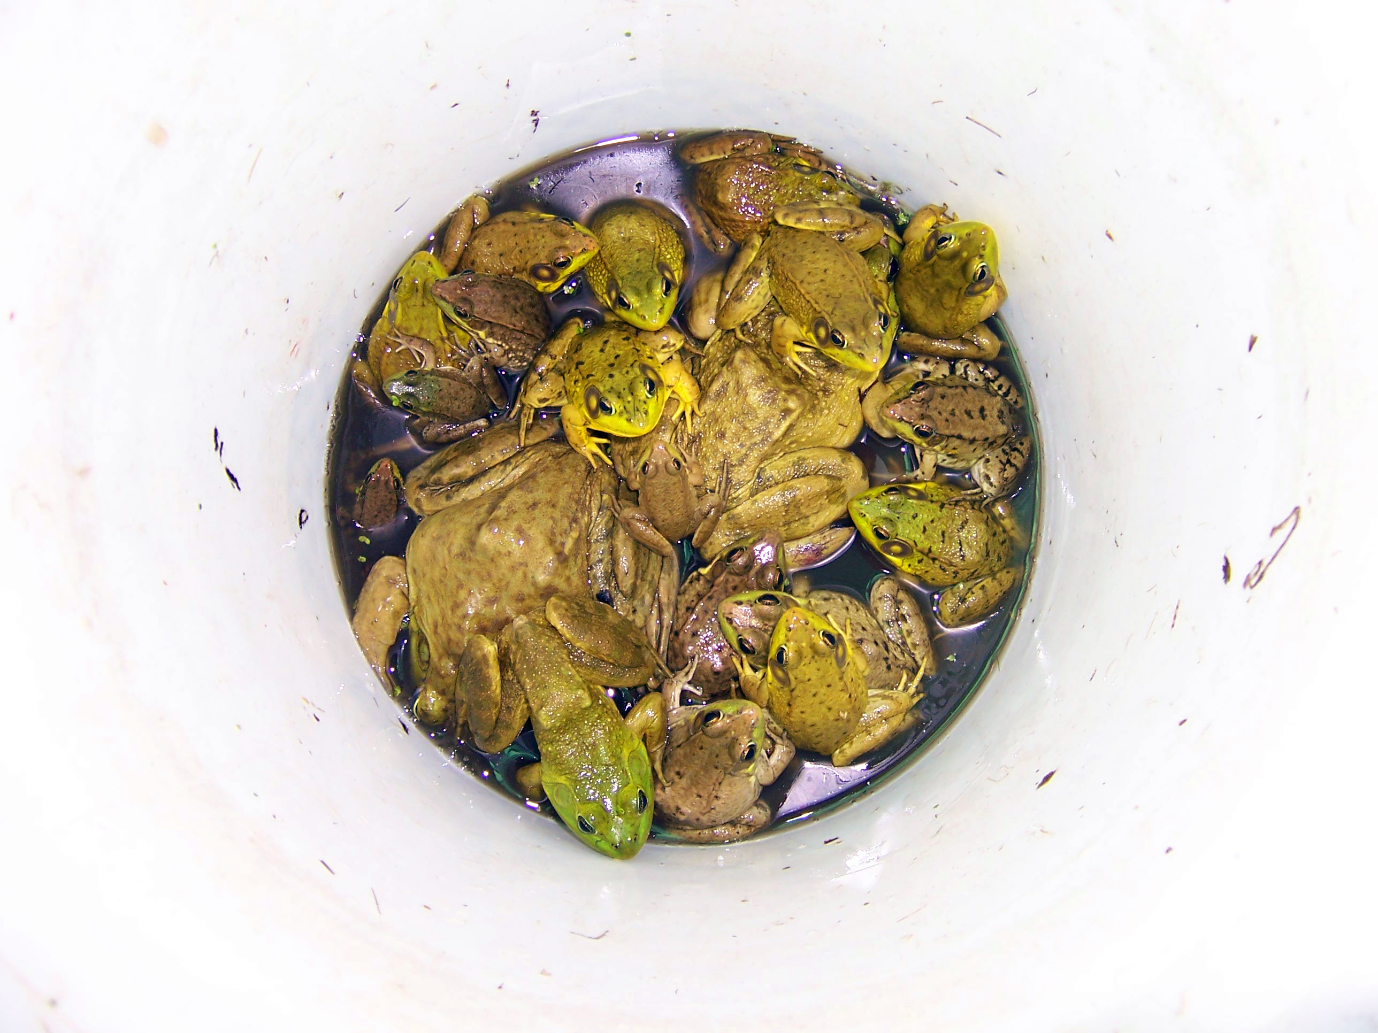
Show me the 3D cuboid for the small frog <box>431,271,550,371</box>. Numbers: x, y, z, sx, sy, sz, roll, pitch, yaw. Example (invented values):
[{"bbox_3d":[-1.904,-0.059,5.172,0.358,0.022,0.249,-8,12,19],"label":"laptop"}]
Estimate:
[{"bbox_3d":[-0.072,-0.072,0.488,0.053,0.030,0.038,25,81,-15],"label":"small frog"}]

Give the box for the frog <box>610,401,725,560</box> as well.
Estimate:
[{"bbox_3d":[-0.007,-0.008,0.470,0.042,0.020,0.044,-6,95,-1],"label":"frog"}]

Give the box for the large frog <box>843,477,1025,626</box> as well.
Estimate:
[{"bbox_3d":[0.092,0.012,0.491,0.066,0.031,0.054,19,87,-12],"label":"large frog"}]

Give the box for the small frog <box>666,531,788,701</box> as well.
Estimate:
[{"bbox_3d":[0.015,0.037,0.485,0.046,0.034,0.066,25,96,1],"label":"small frog"}]

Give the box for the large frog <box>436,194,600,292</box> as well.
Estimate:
[{"bbox_3d":[-0.064,-0.102,0.494,0.060,0.030,0.042,0,78,12],"label":"large frog"}]

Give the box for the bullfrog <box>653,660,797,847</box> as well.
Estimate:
[{"bbox_3d":[0.011,0.090,0.483,0.050,0.034,0.060,36,107,1],"label":"bullfrog"}]

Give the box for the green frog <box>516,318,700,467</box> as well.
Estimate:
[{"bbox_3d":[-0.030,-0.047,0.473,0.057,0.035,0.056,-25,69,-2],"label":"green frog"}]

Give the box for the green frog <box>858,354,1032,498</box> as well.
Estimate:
[{"bbox_3d":[0.099,-0.035,0.492,0.060,0.030,0.054,6,87,-10],"label":"green frog"}]

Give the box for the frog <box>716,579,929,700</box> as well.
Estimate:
[{"bbox_3d":[0.050,0.045,0.489,0.078,0.033,0.053,20,87,-9],"label":"frog"}]

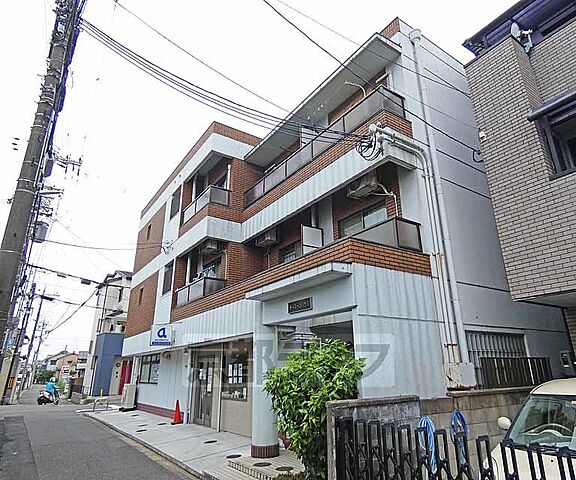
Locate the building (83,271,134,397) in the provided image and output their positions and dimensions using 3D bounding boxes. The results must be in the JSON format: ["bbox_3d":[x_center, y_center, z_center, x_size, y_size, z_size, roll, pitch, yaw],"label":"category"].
[{"bbox_3d":[-11.061,6.939,26.155,5.824,8.372,5.720,12,-24,-34],"label":"building"}]

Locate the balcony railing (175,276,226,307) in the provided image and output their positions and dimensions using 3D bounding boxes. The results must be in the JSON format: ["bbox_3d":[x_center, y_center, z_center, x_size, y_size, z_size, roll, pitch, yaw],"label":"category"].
[{"bbox_3d":[-2.775,1.705,10.850,0.660,0.570,2.400,12,-24,-34],"label":"balcony railing"}]

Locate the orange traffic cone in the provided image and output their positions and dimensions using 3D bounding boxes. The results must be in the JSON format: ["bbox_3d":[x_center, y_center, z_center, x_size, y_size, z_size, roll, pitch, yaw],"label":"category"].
[{"bbox_3d":[-3.134,4.863,9.909,0.340,0.680,0.340,12,-24,-34],"label":"orange traffic cone"}]

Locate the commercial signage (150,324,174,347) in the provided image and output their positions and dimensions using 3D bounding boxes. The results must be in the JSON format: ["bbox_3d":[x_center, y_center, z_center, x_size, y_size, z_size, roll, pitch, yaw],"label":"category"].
[{"bbox_3d":[-3.884,2.933,10.659,0.624,0.634,0.125,12,-24,-34],"label":"commercial signage"}]

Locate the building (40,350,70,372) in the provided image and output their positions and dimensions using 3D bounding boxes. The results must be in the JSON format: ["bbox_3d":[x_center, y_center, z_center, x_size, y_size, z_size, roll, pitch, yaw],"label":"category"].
[{"bbox_3d":[-42.377,23.358,64.000,7.200,6.400,7.200,12,-24,-34],"label":"building"}]

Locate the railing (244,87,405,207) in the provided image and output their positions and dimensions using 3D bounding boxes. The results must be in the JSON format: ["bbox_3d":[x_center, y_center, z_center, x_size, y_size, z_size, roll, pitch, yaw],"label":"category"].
[{"bbox_3d":[0.553,-1.981,9.182,0.700,0.580,5.500,12,-24,-34],"label":"railing"}]

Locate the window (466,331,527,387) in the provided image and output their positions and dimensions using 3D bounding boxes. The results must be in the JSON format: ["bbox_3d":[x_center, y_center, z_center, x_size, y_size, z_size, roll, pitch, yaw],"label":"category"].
[{"bbox_3d":[4.157,2.323,6.712,2.153,0.988,0.125,12,-24,-34],"label":"window"}]

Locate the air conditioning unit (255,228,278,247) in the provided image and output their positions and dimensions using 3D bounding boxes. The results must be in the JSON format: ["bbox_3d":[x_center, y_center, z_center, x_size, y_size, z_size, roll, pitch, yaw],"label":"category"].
[{"bbox_3d":[-0.742,-0.113,10.694,0.310,0.550,0.780,12,-24,-34],"label":"air conditioning unit"}]

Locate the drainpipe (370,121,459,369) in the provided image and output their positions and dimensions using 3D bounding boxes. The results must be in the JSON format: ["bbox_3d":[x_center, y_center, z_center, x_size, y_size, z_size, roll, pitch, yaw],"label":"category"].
[{"bbox_3d":[2.333,-0.079,6.230,1.550,4.200,0.250,13,-24,-34],"label":"drainpipe"}]

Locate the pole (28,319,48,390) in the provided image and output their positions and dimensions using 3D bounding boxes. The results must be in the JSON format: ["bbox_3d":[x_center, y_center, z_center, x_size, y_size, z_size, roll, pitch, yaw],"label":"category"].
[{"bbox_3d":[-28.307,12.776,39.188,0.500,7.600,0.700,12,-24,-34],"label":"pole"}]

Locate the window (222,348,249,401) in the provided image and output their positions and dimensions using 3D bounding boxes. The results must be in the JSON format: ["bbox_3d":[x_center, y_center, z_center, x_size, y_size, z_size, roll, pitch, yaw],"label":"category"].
[{"bbox_3d":[-1.443,3.656,9.526,0.100,1.420,1.480,13,-24,-34],"label":"window"}]

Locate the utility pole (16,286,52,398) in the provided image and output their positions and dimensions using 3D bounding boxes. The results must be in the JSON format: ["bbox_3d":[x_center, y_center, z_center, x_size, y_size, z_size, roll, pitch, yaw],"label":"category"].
[{"bbox_3d":[-17.467,7.072,24.074,0.850,7.400,0.400,13,-24,-34],"label":"utility pole"}]

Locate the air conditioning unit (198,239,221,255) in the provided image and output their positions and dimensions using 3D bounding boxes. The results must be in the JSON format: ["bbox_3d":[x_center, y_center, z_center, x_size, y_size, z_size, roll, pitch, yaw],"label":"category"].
[{"bbox_3d":[-2.601,0.152,11.329,0.310,0.550,0.780,12,-24,-34],"label":"air conditioning unit"}]

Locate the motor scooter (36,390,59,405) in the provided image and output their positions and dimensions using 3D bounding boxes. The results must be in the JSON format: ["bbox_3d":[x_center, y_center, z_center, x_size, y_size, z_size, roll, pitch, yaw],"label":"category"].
[{"bbox_3d":[-12.633,8.171,18.401,0.650,1.030,1.650,0,-19,-4],"label":"motor scooter"}]

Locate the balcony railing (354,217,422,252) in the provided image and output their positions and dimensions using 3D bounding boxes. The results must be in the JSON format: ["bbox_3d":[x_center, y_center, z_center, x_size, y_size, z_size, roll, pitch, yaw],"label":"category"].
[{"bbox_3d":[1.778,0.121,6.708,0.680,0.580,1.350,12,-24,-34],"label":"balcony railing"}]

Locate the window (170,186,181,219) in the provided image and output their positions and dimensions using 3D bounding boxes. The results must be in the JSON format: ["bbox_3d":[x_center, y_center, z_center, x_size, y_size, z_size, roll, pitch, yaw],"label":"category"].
[{"bbox_3d":[-4.285,-1.389,13.318,0.125,0.998,1.040,12,-24,-34],"label":"window"}]

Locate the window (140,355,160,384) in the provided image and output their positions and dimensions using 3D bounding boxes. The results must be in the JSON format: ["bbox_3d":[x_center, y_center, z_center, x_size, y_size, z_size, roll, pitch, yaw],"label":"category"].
[{"bbox_3d":[-5.418,5.053,13.613,0.120,1.100,2.500,12,-24,-34],"label":"window"}]

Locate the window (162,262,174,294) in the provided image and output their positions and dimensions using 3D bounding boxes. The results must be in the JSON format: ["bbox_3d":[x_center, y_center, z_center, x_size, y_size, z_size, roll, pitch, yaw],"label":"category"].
[{"bbox_3d":[-4.316,1.350,12.564,0.125,0.998,0.967,12,-24,-34],"label":"window"}]

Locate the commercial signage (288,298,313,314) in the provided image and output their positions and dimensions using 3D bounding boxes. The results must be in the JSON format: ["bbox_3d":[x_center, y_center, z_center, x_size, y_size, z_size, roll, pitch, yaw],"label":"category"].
[{"bbox_3d":[0.201,1.191,6.201,0.052,0.177,0.666,12,-24,-34],"label":"commercial signage"}]

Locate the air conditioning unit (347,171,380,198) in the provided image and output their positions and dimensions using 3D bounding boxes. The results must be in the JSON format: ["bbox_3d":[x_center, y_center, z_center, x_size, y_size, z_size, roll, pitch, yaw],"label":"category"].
[{"bbox_3d":[1.669,-1.277,7.477,0.312,0.562,0.801,12,-24,-34],"label":"air conditioning unit"}]

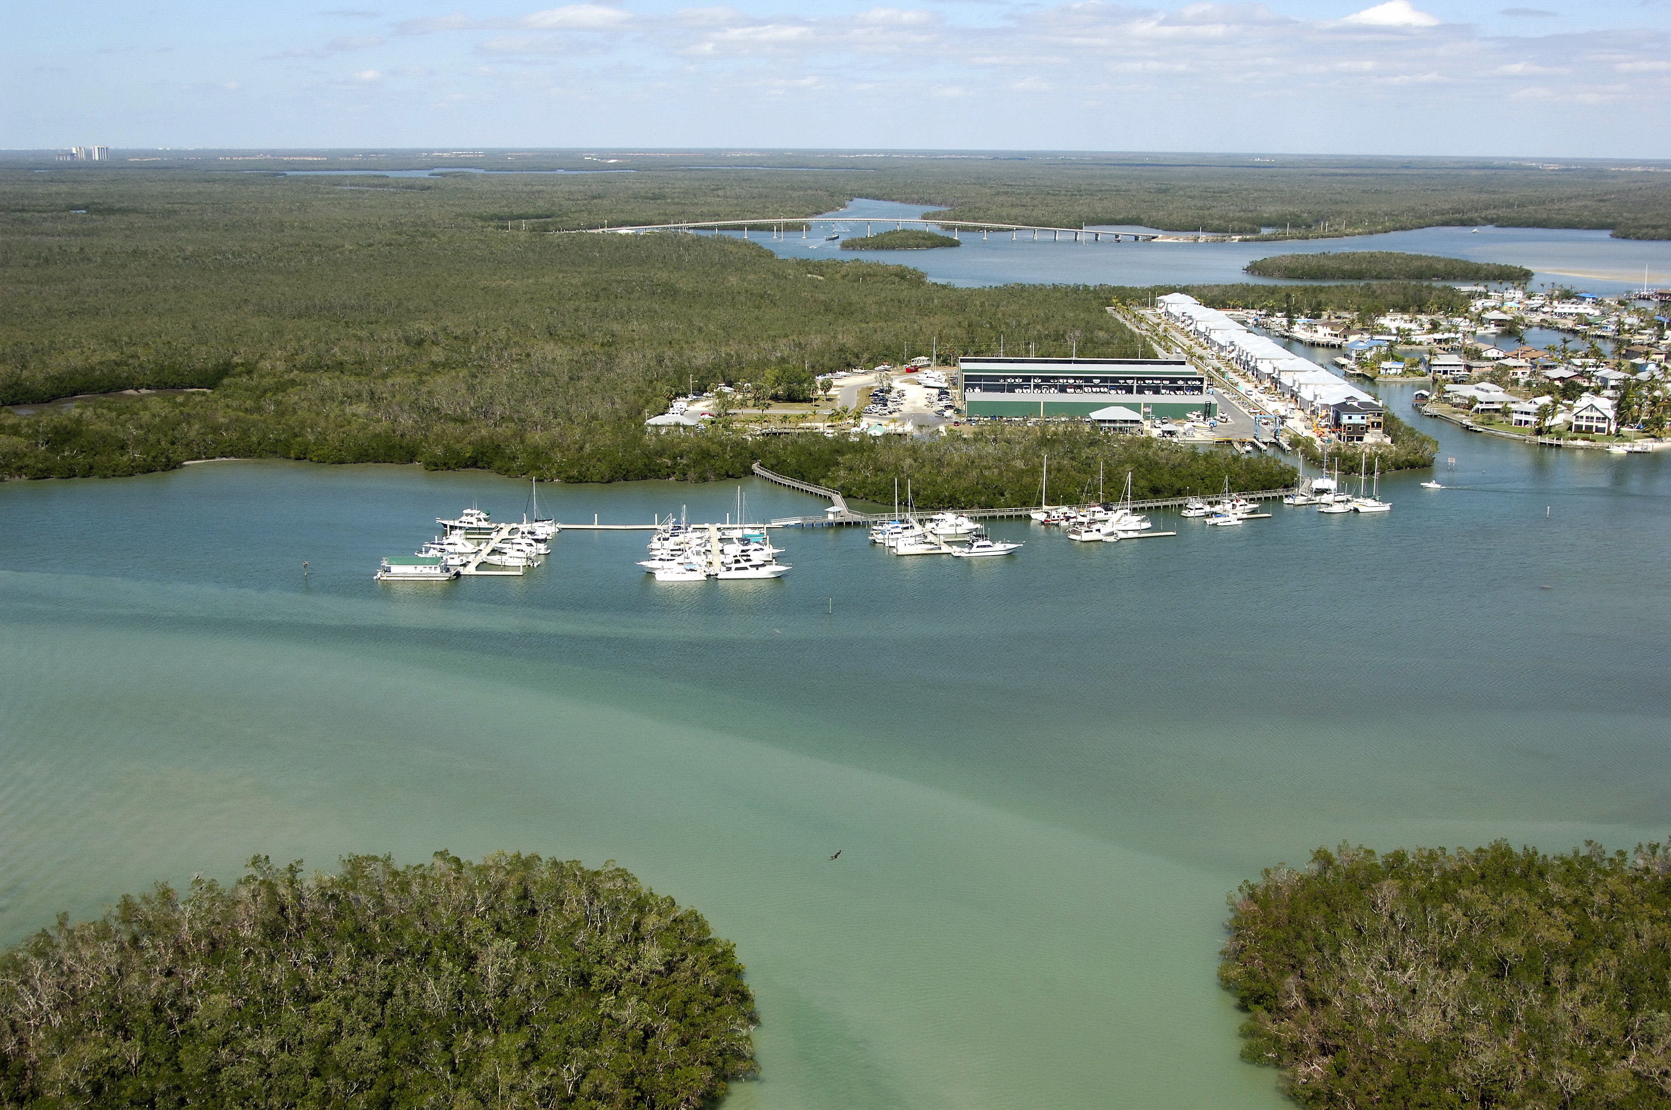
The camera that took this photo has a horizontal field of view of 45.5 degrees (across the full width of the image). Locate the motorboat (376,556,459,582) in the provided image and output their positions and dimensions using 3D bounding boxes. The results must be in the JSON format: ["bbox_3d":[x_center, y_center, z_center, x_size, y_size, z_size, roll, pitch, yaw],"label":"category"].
[{"bbox_3d":[-88.400,3.080,423.240,17.460,4.300,5.200,0,12,-2],"label":"motorboat"}]

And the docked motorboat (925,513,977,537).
[{"bbox_3d":[27.440,-7.300,475.270,12.830,4.600,4.300,-2,12,-11],"label":"docked motorboat"}]

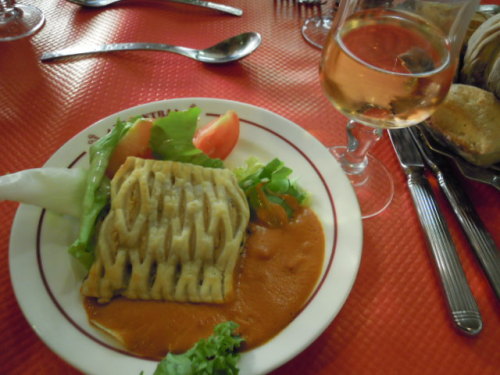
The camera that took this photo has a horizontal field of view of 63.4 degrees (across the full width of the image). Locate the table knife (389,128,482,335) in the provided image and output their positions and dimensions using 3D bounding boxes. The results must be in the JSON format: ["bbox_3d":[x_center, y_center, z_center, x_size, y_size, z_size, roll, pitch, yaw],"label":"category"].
[{"bbox_3d":[0.138,0.002,0.327,0.021,0.012,0.230,1,52,-3],"label":"table knife"}]

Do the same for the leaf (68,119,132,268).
[{"bbox_3d":[-0.104,0.000,0.295,0.031,0.030,0.116,6,52,1],"label":"leaf"}]

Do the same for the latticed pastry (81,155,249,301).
[{"bbox_3d":[-0.052,0.025,0.278,0.093,0.030,0.097,5,52,0],"label":"latticed pastry"}]

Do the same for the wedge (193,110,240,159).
[{"bbox_3d":[-0.026,-0.046,0.331,0.032,0.032,0.045,38,59,24],"label":"wedge"}]

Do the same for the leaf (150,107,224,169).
[{"bbox_3d":[-0.049,-0.039,0.328,0.062,0.034,0.038,5,52,0],"label":"leaf"}]

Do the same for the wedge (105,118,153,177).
[{"bbox_3d":[-0.093,-0.033,0.320,0.033,0.032,0.052,26,55,16],"label":"wedge"}]

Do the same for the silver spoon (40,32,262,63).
[{"bbox_3d":[-0.101,-0.148,0.426,0.228,0.020,0.042,-6,52,-8],"label":"silver spoon"}]

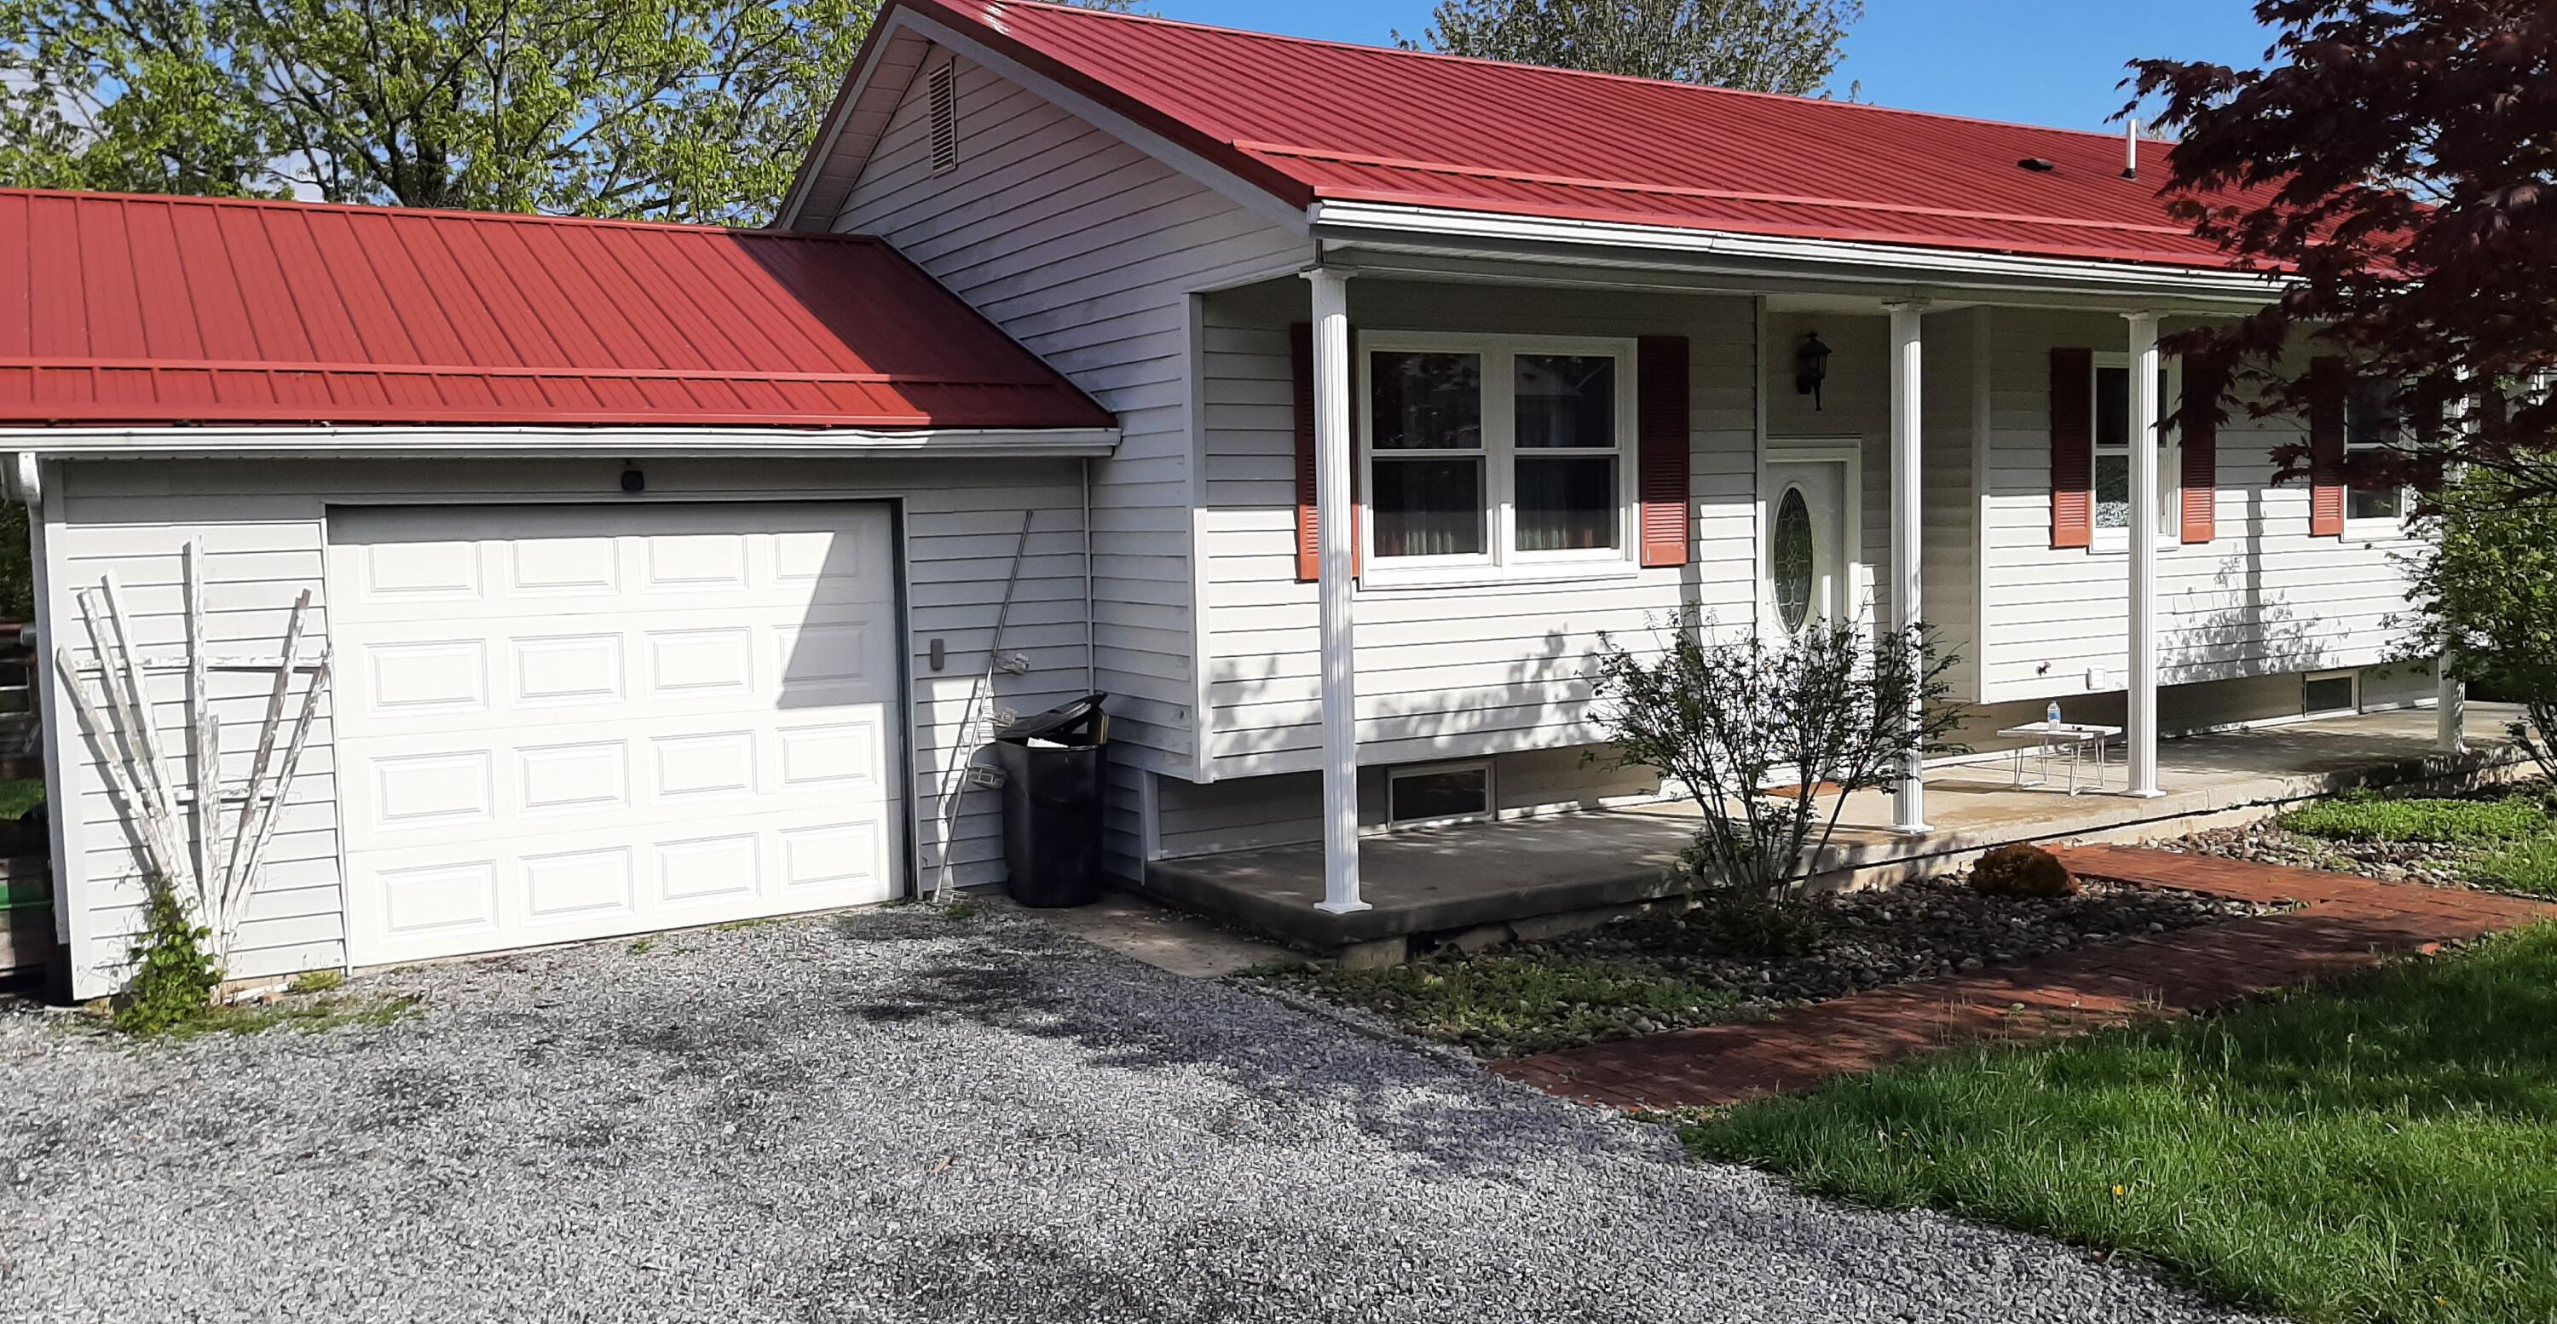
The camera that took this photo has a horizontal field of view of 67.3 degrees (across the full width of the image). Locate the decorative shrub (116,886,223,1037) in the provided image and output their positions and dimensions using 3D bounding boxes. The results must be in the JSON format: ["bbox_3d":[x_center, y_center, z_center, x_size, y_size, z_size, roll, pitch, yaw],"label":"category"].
[{"bbox_3d":[-4.629,1.165,8.006,0.436,0.554,0.495,-4,5,-31],"label":"decorative shrub"}]

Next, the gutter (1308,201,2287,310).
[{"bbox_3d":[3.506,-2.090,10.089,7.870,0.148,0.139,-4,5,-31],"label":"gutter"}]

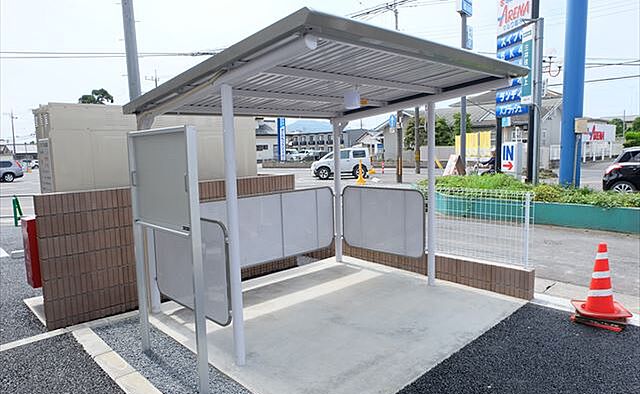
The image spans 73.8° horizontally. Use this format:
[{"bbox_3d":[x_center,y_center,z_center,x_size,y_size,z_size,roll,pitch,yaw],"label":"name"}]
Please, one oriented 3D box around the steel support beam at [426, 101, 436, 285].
[{"bbox_3d":[1.325,-0.021,5.038,0.085,2.170,0.085,-7,8,-43],"label":"steel support beam"}]

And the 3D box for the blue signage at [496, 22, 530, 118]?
[{"bbox_3d":[6.094,-3.898,13.245,0.250,2.723,1.625,-3,6,-11],"label":"blue signage"}]

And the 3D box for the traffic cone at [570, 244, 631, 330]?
[{"bbox_3d":[2.622,0.775,3.962,0.400,0.740,0.400,-2,6,-3],"label":"traffic cone"}]

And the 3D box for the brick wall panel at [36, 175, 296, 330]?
[{"bbox_3d":[-1.515,0.488,5.165,3.200,1.290,0.120,-7,8,-43],"label":"brick wall panel"}]

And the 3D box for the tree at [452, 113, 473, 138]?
[{"bbox_3d":[11.028,-4.370,33.000,1.700,4.300,1.700,0,6,17],"label":"tree"}]

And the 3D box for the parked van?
[{"bbox_3d":[1.175,-1.930,25.000,3.500,1.780,1.530,-2,6,-5],"label":"parked van"}]

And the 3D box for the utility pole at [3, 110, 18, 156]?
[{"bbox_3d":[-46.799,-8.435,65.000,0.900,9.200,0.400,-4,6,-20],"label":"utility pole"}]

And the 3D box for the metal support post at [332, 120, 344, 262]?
[{"bbox_3d":[0.277,-0.078,6.241,0.085,2.090,0.085,-7,8,-43],"label":"metal support post"}]

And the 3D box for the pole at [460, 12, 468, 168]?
[{"bbox_3d":[7.107,-4.752,21.000,0.250,7.900,0.250,0,6,17],"label":"pole"}]

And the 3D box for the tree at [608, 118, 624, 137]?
[{"bbox_3d":[33.377,-6.685,48.000,2.000,4.500,2.000,2,7,30],"label":"tree"}]

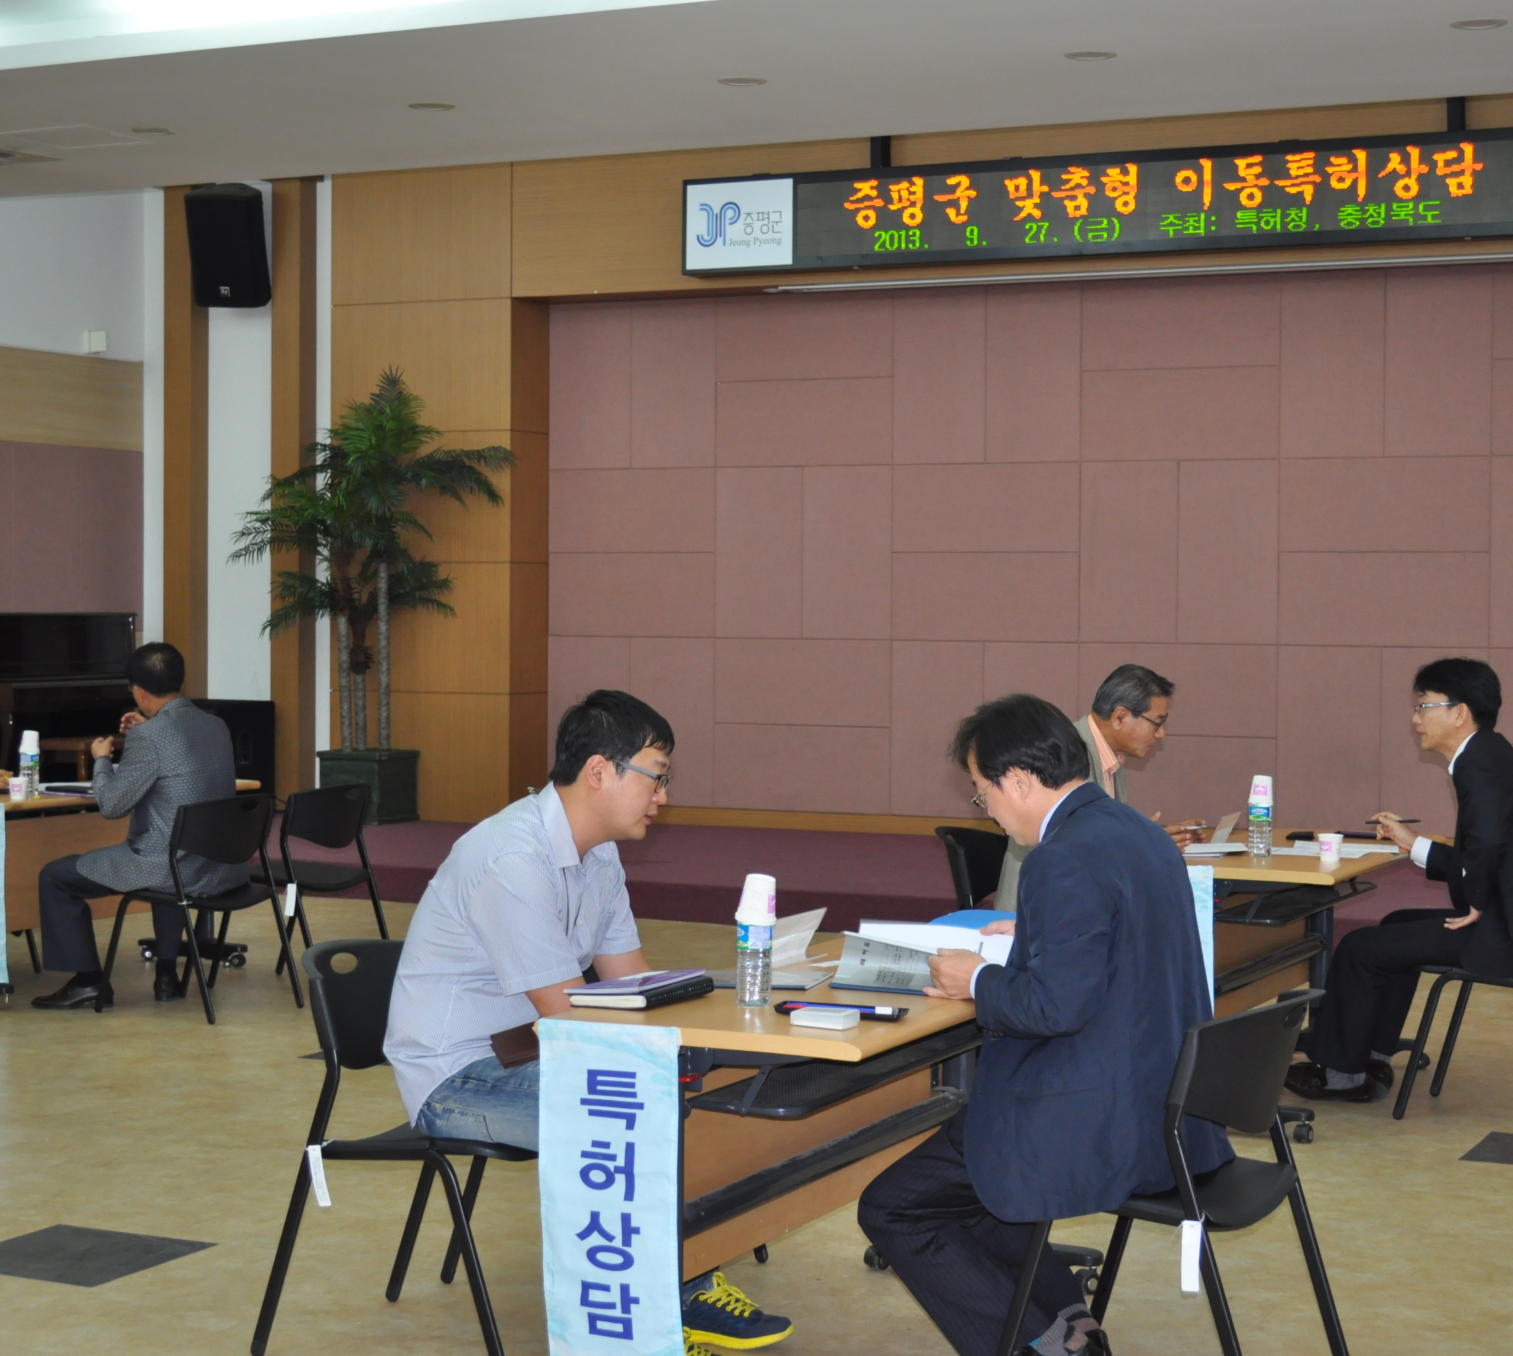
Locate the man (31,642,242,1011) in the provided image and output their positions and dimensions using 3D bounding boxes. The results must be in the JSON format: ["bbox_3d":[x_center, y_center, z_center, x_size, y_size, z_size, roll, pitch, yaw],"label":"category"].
[{"bbox_3d":[-2.247,0.538,10.079,0.840,1.350,0.560,1,1,25],"label":"man"}]

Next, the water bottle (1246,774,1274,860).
[{"bbox_3d":[1.481,0.406,7.962,0.071,0.240,0.071,1,1,25],"label":"water bottle"}]

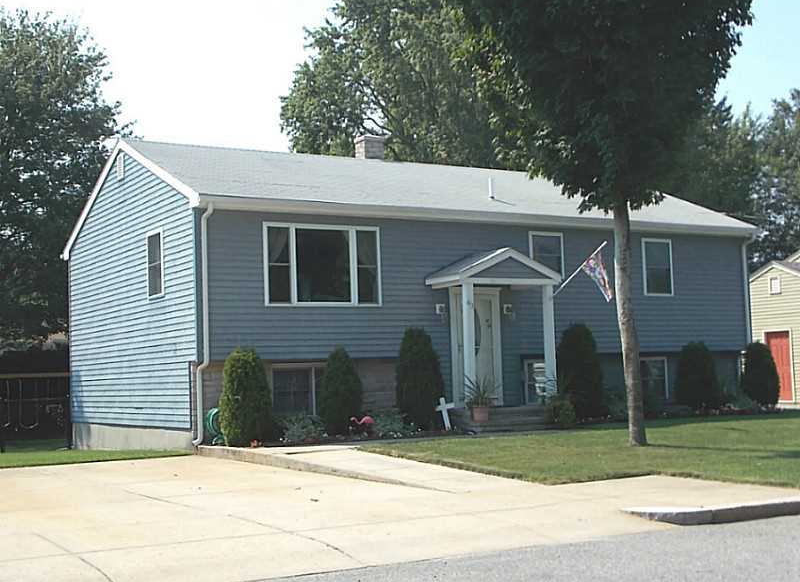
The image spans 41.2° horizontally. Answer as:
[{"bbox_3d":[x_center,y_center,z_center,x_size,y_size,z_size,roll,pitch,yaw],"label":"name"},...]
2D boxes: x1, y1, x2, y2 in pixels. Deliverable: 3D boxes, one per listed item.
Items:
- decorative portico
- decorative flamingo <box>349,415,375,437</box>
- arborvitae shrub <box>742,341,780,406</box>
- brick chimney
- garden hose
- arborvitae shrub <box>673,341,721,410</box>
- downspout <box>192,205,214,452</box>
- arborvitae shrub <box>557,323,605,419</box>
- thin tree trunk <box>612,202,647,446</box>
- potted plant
[{"bbox_3d":[1.871,0.747,20.824,2.400,3.030,1.200,1,-5,-32],"label":"decorative portico"},{"bbox_3d":[-0.662,2.368,18.513,0.440,0.400,0.150,0,-5,-21],"label":"decorative flamingo"},{"bbox_3d":[8.343,1.957,24.677,0.952,1.545,0.952,1,-5,-32],"label":"arborvitae shrub"},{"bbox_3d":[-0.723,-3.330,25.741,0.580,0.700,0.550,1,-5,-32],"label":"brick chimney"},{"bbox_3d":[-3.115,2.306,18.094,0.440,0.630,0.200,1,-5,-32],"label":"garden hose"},{"bbox_3d":[6.571,1.900,23.560,0.997,1.561,0.997,1,-5,-32],"label":"arborvitae shrub"},{"bbox_3d":[-3.413,0.569,18.289,0.240,4.180,0.630,1,-5,-32],"label":"downspout"},{"bbox_3d":[3.700,1.661,21.706,0.940,1.978,0.940,-2,-5,0],"label":"arborvitae shrub"},{"bbox_3d":[3.537,0.483,16.312,0.330,3.680,0.310,1,-5,-32],"label":"thin tree trunk"},{"bbox_3d":[1.498,1.988,19.535,0.600,0.870,0.570,-2,-4,0],"label":"potted plant"}]

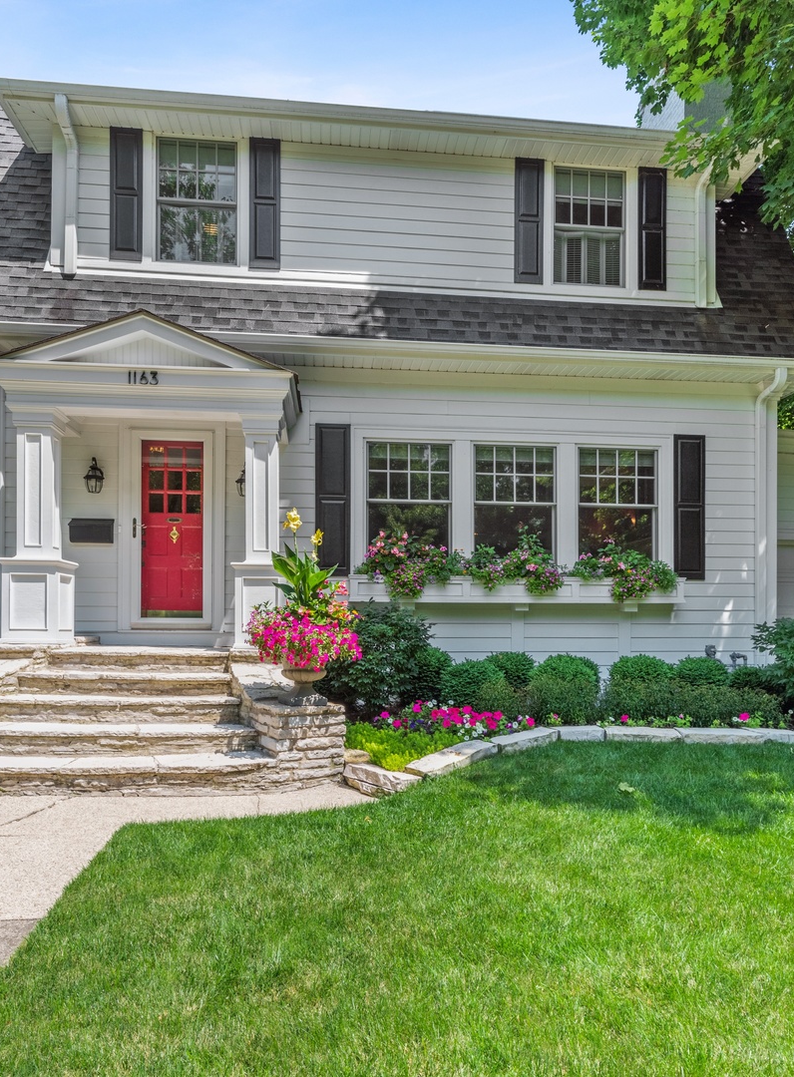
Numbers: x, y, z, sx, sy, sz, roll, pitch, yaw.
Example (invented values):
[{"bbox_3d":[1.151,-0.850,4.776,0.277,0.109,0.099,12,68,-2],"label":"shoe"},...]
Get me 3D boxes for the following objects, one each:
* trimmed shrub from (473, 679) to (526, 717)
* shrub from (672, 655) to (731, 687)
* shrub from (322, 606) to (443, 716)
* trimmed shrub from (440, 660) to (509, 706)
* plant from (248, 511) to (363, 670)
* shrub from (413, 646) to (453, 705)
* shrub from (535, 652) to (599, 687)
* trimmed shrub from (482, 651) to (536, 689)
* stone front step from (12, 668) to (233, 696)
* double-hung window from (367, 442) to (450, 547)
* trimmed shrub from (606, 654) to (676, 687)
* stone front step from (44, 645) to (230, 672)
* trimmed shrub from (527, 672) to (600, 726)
[{"bbox_3d":[1.020,1.597,6.680,0.540,0.430,0.500,0,-3,-6],"label":"trimmed shrub"},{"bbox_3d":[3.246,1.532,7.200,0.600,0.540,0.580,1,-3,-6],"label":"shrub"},{"bbox_3d":[-0.146,1.188,6.500,1.180,1.120,1.080,0,-3,-6],"label":"shrub"},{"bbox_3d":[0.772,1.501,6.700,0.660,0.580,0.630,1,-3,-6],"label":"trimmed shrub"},{"bbox_3d":[-0.710,0.401,5.150,0.860,1.200,0.840,1,-3,-6],"label":"plant"},{"bbox_3d":[0.315,1.432,6.850,0.520,0.660,0.520,1,-3,-6],"label":"shrub"},{"bbox_3d":[1.829,1.532,7.200,0.680,0.640,0.660,0,-3,-6],"label":"shrub"},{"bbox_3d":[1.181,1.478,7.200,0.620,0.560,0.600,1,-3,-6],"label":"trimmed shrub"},{"bbox_3d":[-2.219,1.208,5.649,1.780,0.155,0.460,0,-3,-3],"label":"stone front step"},{"bbox_3d":[0.127,-0.422,7.376,0.900,1.320,0.110,0,-1,-6],"label":"double-hung window"},{"bbox_3d":[2.641,1.554,7.300,0.690,0.630,0.660,0,-3,-6],"label":"trimmed shrub"},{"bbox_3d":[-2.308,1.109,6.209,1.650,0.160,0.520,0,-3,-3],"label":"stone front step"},{"bbox_3d":[1.663,1.600,6.720,0.710,0.530,0.620,0,-3,-6],"label":"trimmed shrub"}]

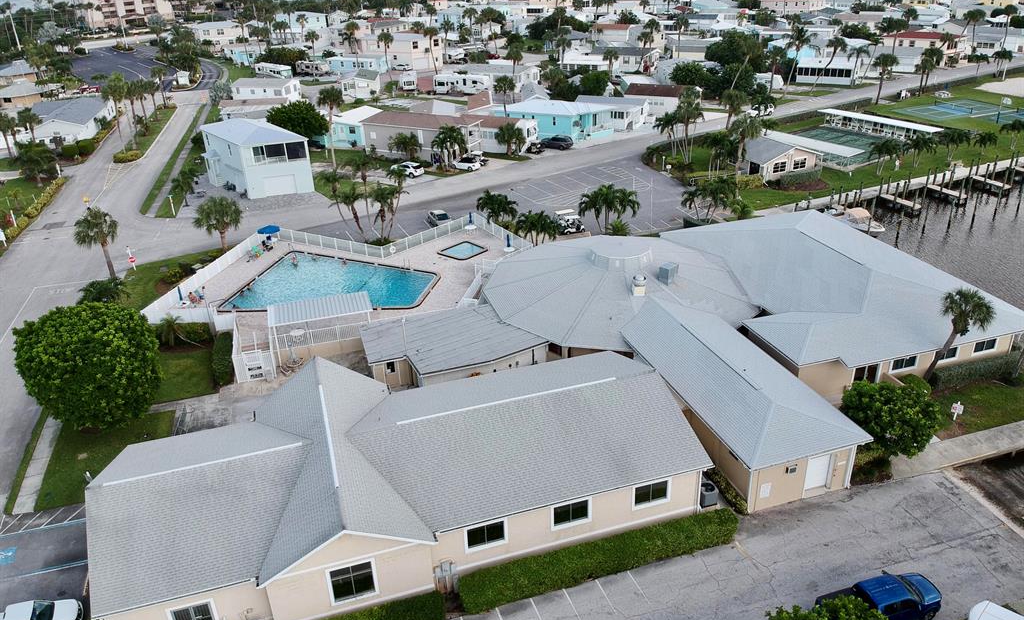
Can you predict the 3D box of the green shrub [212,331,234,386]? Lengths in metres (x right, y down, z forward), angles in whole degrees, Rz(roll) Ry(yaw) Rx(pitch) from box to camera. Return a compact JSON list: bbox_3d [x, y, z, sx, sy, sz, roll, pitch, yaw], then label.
[{"bbox_3d":[-21.404,3.568,55.248,1.350,1.400,5.597,-9,28,-13],"label":"green shrub"}]

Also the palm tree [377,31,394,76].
[{"bbox_3d":[-26.170,-53.250,155.590,3.440,10.070,3.440,-6,28,-7],"label":"palm tree"}]

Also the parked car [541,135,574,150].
[{"bbox_3d":[6.452,-24.217,106.815,4.800,1.720,1.920,15,32,30],"label":"parked car"}]

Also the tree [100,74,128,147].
[{"bbox_3d":[-58.070,-28.910,109.540,3.800,11.550,3.800,-16,30,-24],"label":"tree"}]

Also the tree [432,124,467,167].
[{"bbox_3d":[-8.469,-21.881,99.299,4.900,6.100,4.700,-5,27,-4],"label":"tree"}]

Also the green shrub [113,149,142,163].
[{"bbox_3d":[-58.680,-23.295,111.850,4.600,1.150,3.200,-16,30,-24],"label":"green shrub"}]

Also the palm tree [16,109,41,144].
[{"bbox_3d":[-78.719,-29.487,119.453,3.900,6.700,3.800,-19,32,-29],"label":"palm tree"}]

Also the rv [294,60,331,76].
[{"bbox_3d":[-45.180,-54.790,167.300,7.600,3.450,2.500,5,28,14],"label":"rv"}]

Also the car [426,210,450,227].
[{"bbox_3d":[-7.530,-9.577,79.118,1.850,1.600,4.600,-13,29,-19],"label":"car"}]

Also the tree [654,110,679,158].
[{"bbox_3d":[20.865,-23.084,97.581,3.340,5.900,3.340,3,28,11],"label":"tree"}]

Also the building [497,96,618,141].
[{"bbox_3d":[6.595,-30.431,115.979,15.500,4.700,8.500,11,30,24],"label":"building"}]

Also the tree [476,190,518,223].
[{"bbox_3d":[-1.440,-10.320,76.860,4.330,4.390,4.330,-3,27,-1],"label":"tree"}]

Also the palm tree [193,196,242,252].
[{"bbox_3d":[-29.050,-8.440,73.900,4.890,5.830,4.890,-13,29,-20],"label":"palm tree"}]

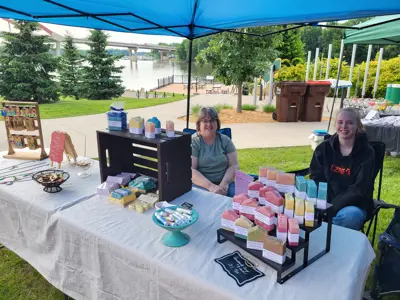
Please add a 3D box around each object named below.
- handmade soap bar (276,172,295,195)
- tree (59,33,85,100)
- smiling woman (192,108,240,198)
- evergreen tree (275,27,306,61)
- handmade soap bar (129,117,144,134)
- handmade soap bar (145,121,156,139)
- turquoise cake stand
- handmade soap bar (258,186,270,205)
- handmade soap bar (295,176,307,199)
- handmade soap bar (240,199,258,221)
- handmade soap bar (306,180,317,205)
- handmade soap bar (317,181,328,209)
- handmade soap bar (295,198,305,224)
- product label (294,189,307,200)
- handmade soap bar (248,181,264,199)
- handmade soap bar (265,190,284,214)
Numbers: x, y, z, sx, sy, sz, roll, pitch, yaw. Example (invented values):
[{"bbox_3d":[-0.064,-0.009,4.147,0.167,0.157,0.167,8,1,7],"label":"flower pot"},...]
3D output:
[{"bbox_3d":[0.335,0.124,1.179,0.069,0.067,0.027,4,17,13],"label":"handmade soap bar"},{"bbox_3d":[-6.582,-4.234,15.452,1.450,3.200,1.450,1,16,0],"label":"tree"},{"bbox_3d":[0.064,0.263,2.196,0.500,1.108,0.700,3,17,7],"label":"smiling woman"},{"bbox_3d":[6.140,-6.782,19.901,2.600,6.000,2.600,0,16,0],"label":"evergreen tree"},{"bbox_3d":[-0.333,-0.126,1.562,0.068,0.073,0.028,8,18,27],"label":"handmade soap bar"},{"bbox_3d":[-0.259,-0.107,1.541,0.031,0.084,0.068,-7,18,-25],"label":"handmade soap bar"},{"bbox_3d":[-0.094,0.307,1.186,0.185,0.110,0.185,1,16,0],"label":"turquoise cake stand"},{"bbox_3d":[0.279,0.189,1.195,0.074,0.068,0.029,12,20,36],"label":"handmade soap bar"},{"bbox_3d":[0.377,0.141,1.121,0.027,0.067,0.068,1,16,5],"label":"handmade soap bar"},{"bbox_3d":[0.196,0.224,1.166,0.074,0.080,0.030,9,18,27],"label":"handmade soap bar"},{"bbox_3d":[0.412,0.158,1.105,0.029,0.082,0.066,3,17,9],"label":"handmade soap bar"},{"bbox_3d":[0.430,0.159,1.058,0.027,0.067,0.068,6,17,20],"label":"handmade soap bar"},{"bbox_3d":[0.363,0.219,1.093,0.030,0.066,0.072,4,17,14],"label":"handmade soap bar"},{"bbox_3d":[0.397,0.166,1.188,0.030,0.028,0.068,2,16,8],"label":"product label"},{"bbox_3d":[0.233,0.158,1.219,0.068,0.065,0.027,8,18,25],"label":"handmade soap bar"},{"bbox_3d":[0.287,0.199,1.159,0.029,0.068,0.071,-13,21,-38],"label":"handmade soap bar"}]

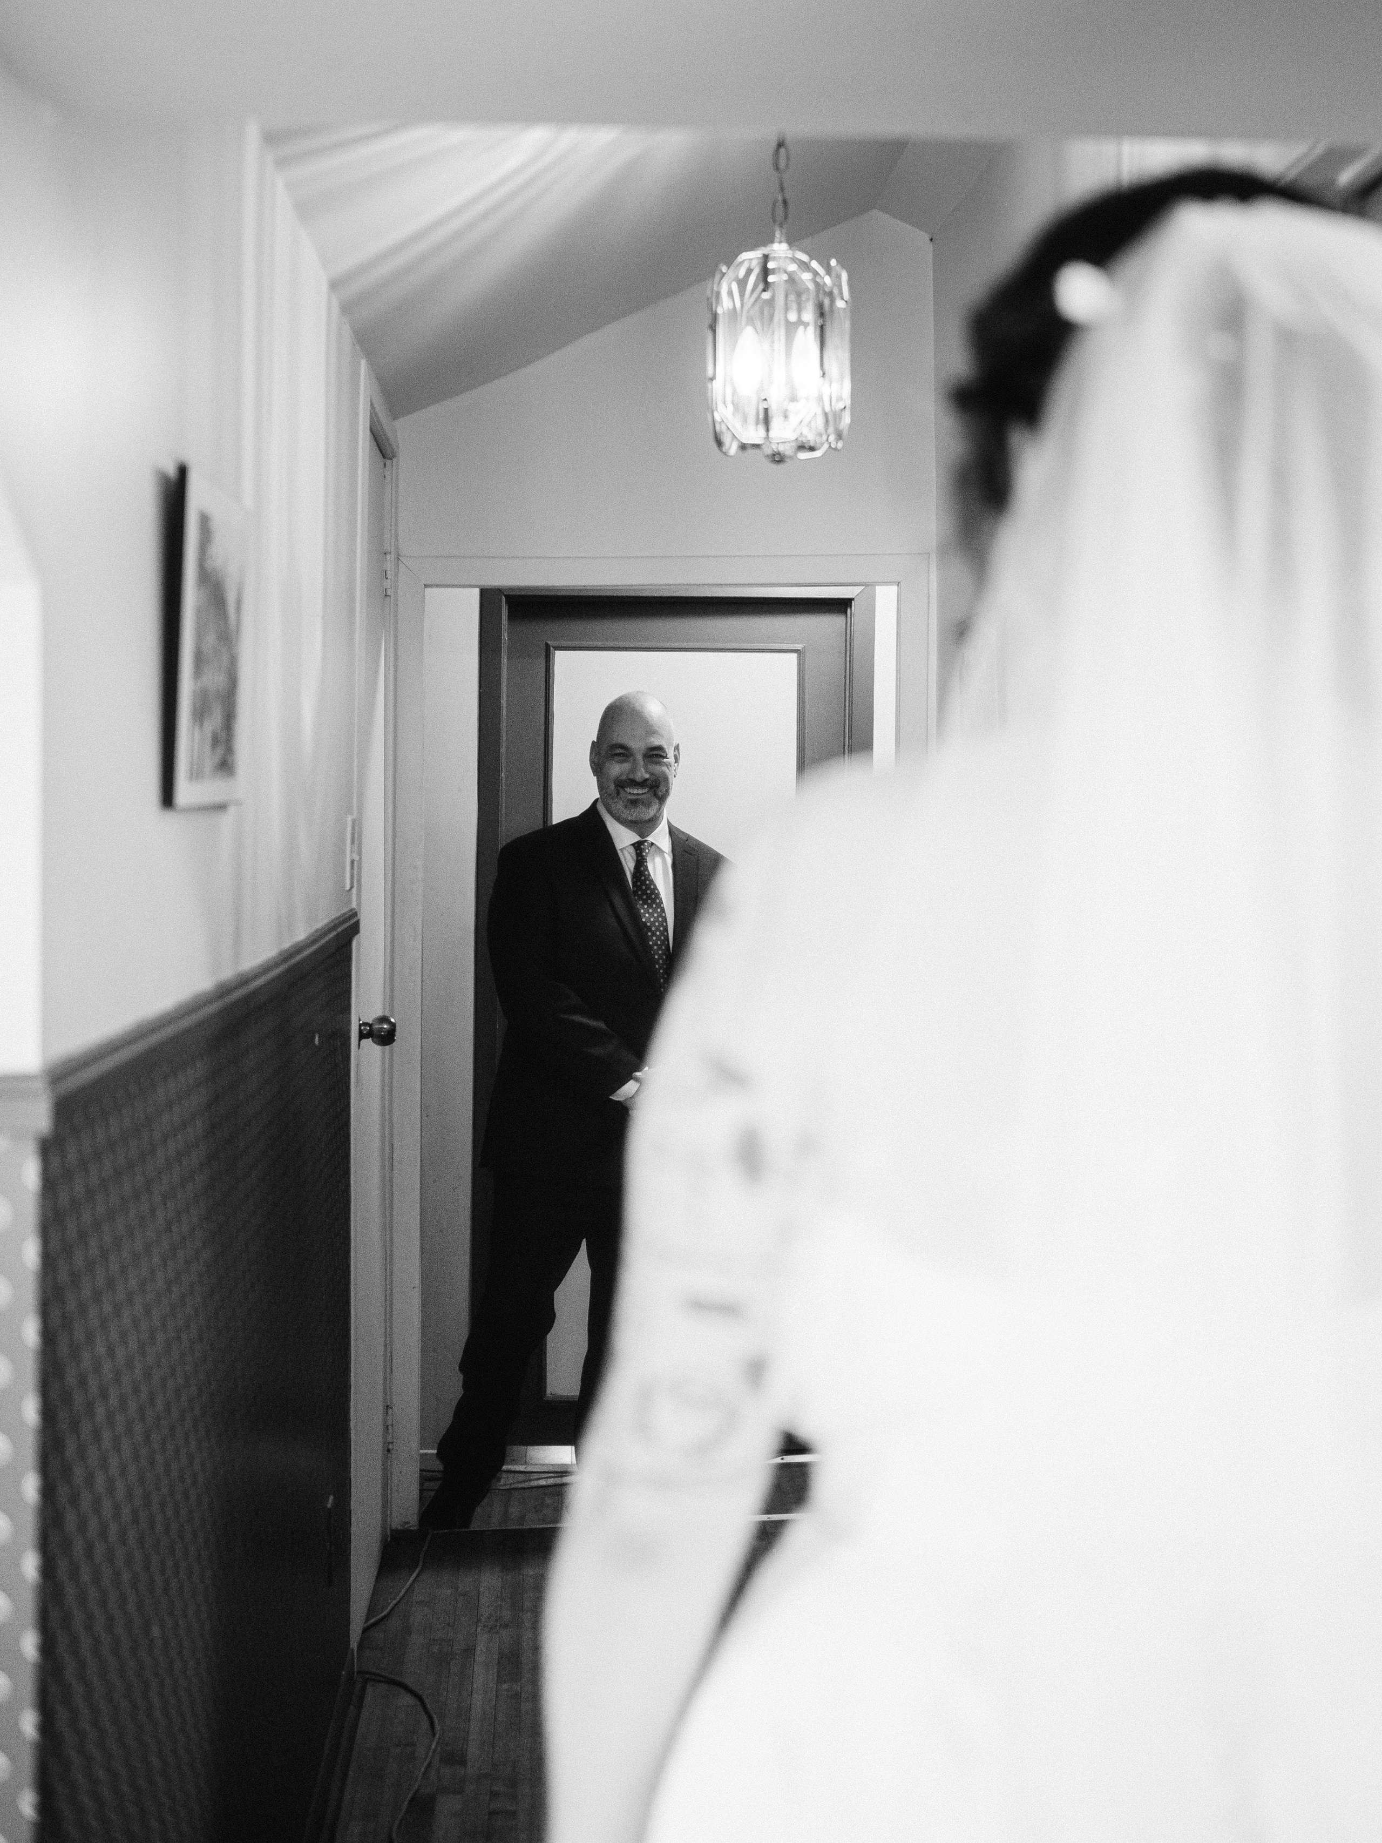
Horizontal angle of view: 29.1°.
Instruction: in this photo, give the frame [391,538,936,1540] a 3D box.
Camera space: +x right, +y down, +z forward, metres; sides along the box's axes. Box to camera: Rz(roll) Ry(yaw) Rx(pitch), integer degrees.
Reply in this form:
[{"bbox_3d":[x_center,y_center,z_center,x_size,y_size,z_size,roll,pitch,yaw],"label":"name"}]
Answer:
[{"bbox_3d":[-0.057,0.233,5.191,1.028,1.874,0.130,0,2,-3],"label":"frame"}]

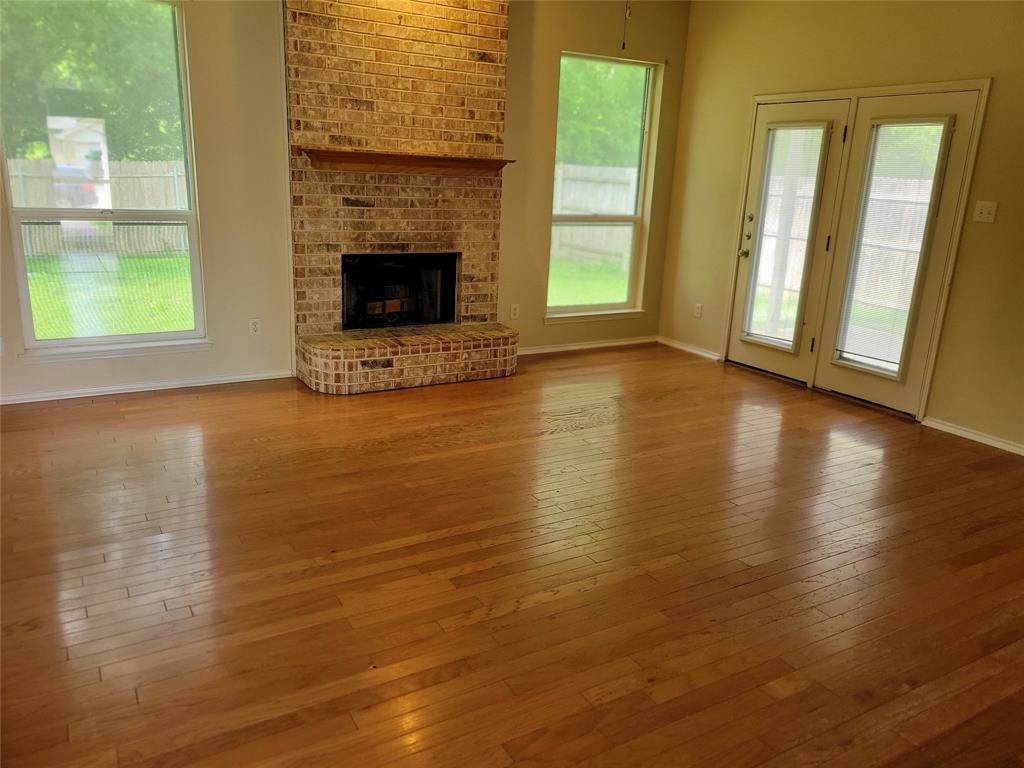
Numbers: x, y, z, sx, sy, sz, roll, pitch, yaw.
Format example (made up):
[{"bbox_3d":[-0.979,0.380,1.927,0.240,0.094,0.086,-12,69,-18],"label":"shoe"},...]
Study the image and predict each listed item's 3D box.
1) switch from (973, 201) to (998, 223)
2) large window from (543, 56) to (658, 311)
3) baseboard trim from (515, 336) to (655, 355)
[{"bbox_3d":[2.799,-1.017,4.550,0.015,0.119,0.121,-7,18,-30],"label":"switch"},{"bbox_3d":[0.743,-1.631,6.516,1.031,2.082,0.110,-7,18,-30],"label":"large window"},{"bbox_3d":[0.683,-0.352,6.787,1.565,0.066,0.020,-7,18,-30],"label":"baseboard trim"}]

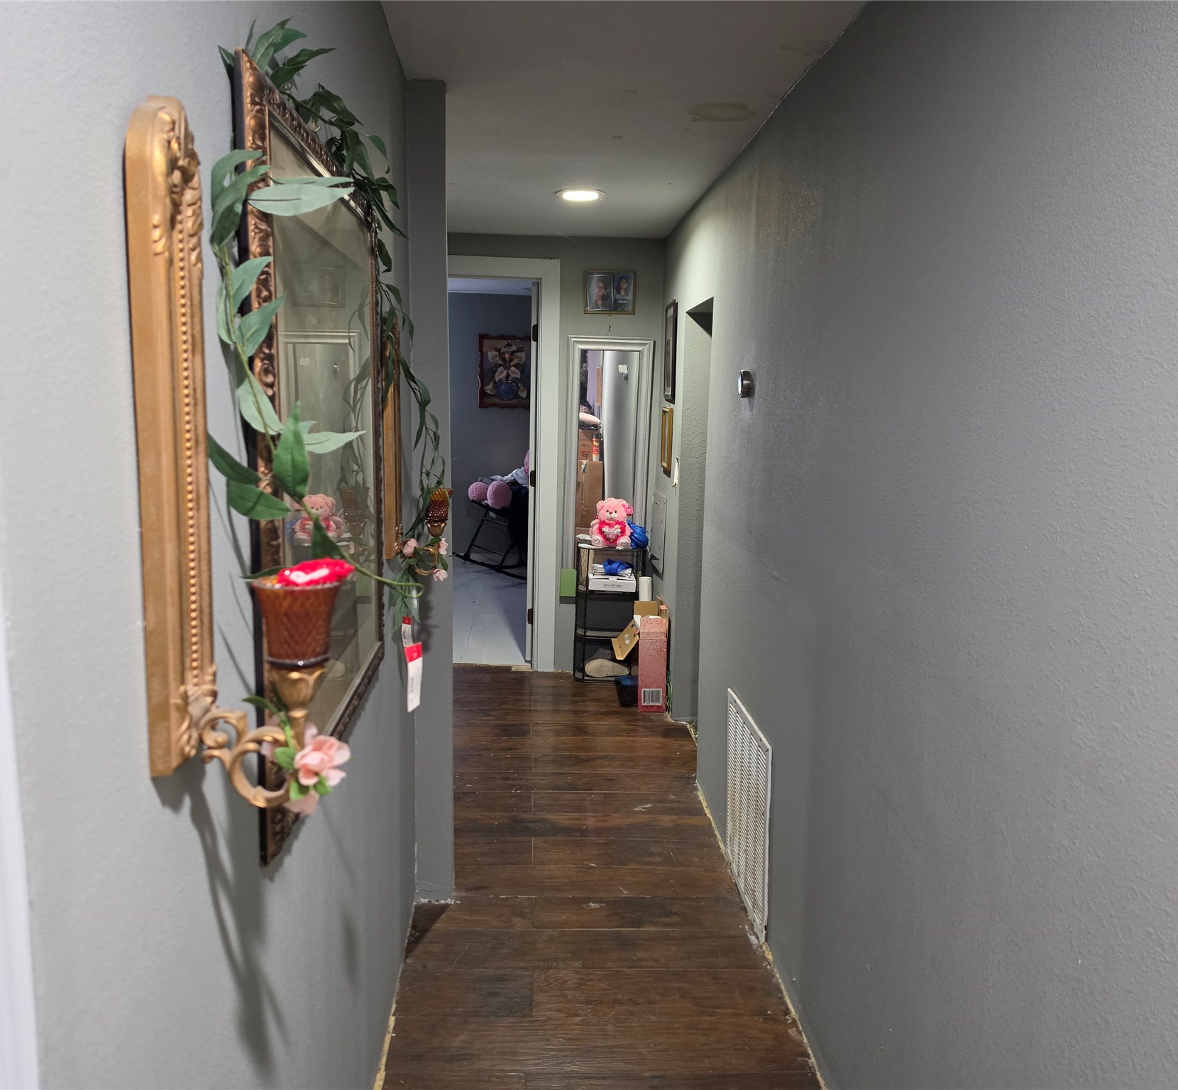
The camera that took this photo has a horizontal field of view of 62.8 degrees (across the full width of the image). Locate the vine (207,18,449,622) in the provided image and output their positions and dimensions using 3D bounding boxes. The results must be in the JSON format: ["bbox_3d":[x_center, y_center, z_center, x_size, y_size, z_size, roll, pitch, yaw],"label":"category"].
[{"bbox_3d":[-0.325,-0.192,1.560,0.170,0.890,1.320,0,8,-4],"label":"vine"}]

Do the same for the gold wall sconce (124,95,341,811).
[{"bbox_3d":[-0.289,-0.059,0.820,0.142,0.600,0.115,0,8,-4],"label":"gold wall sconce"}]

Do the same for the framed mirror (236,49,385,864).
[{"bbox_3d":[-0.394,-0.136,1.526,0.035,0.885,0.915,0,8,-4],"label":"framed mirror"}]

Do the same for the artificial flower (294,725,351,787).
[{"bbox_3d":[-0.240,0.188,0.864,0.052,0.056,0.048,-5,10,-34],"label":"artificial flower"}]

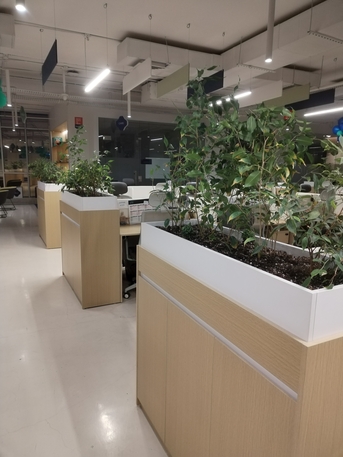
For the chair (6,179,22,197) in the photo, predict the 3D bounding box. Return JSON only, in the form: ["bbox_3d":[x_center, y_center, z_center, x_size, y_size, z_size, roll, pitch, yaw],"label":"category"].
[{"bbox_3d":[-6.025,-1.355,13.200,0.600,0.880,0.580,-3,10,-25],"label":"chair"}]

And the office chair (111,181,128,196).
[{"bbox_3d":[-0.687,-0.030,4.833,0.640,1.210,0.640,-3,10,-25],"label":"office chair"}]

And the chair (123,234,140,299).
[{"bbox_3d":[-0.196,0.181,3.682,0.640,1.190,0.650,-3,10,-25],"label":"chair"}]

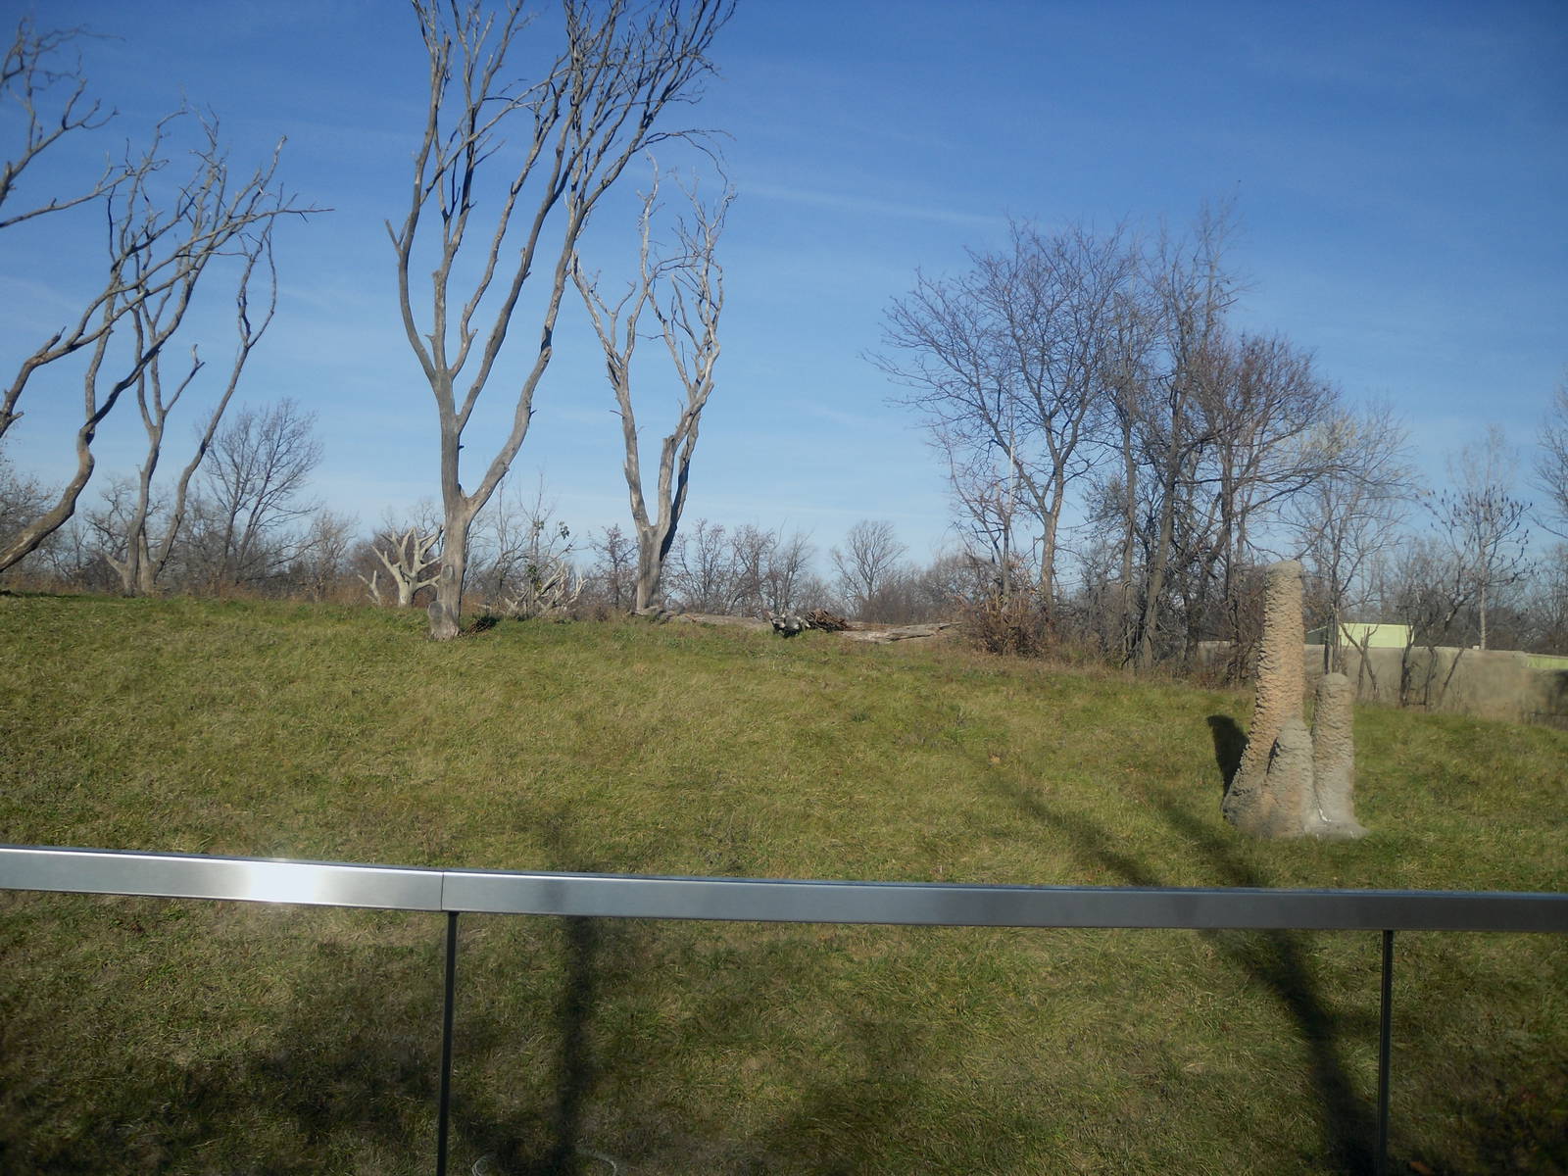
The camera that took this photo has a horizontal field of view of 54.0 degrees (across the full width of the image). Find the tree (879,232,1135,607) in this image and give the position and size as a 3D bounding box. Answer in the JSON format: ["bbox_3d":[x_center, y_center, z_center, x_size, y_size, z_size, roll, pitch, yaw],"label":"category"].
[{"bbox_3d":[4.803,-3.596,33.000,5.644,8.531,5.200,2,-2,0],"label":"tree"}]

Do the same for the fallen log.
[{"bbox_3d":[1.766,0.682,23.500,1.848,0.320,0.450,3,-2,-15],"label":"fallen log"}]

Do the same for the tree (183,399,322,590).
[{"bbox_3d":[-19.999,-3.437,58.000,5.259,7.381,5.000,2,-2,0],"label":"tree"}]

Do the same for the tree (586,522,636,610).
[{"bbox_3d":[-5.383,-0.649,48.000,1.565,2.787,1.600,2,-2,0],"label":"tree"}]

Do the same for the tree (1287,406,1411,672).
[{"bbox_3d":[14.316,-1.086,39.000,3.164,7.042,3.100,2,-2,0],"label":"tree"}]

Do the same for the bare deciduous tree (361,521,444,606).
[{"bbox_3d":[-7.050,-0.431,28.500,1.474,1.519,1.300,2,-2,0],"label":"bare deciduous tree"}]

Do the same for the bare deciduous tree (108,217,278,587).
[{"bbox_3d":[-11.107,-3.333,29.000,3.229,6.966,2.600,2,-2,0],"label":"bare deciduous tree"}]

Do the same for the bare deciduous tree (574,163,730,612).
[{"bbox_3d":[-2.309,-3.511,27.000,2.749,7.903,2.400,2,-2,0],"label":"bare deciduous tree"}]

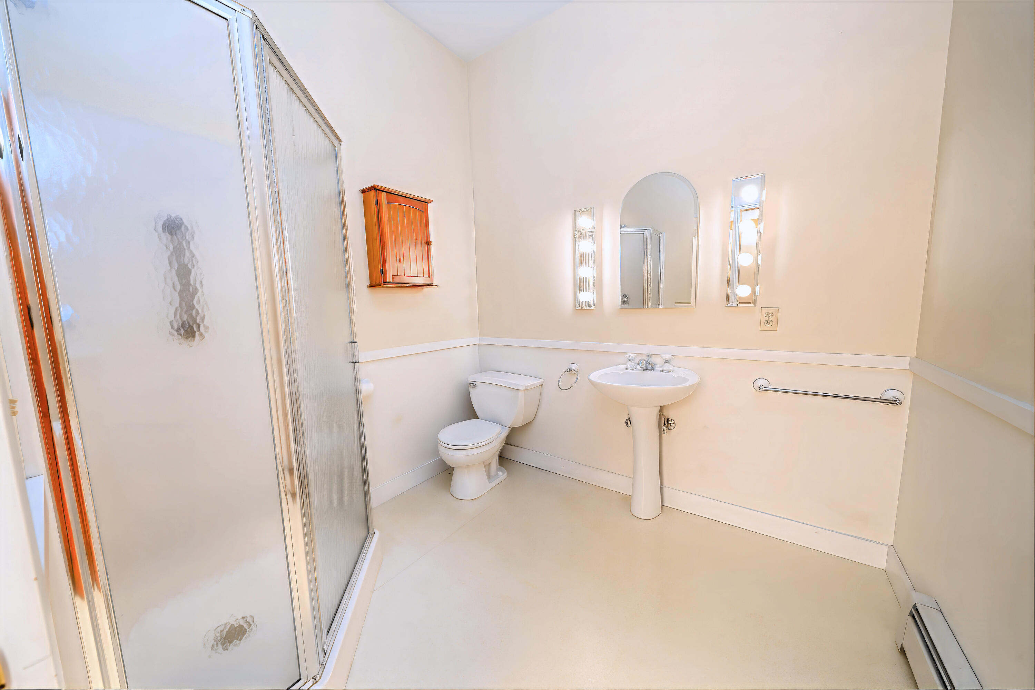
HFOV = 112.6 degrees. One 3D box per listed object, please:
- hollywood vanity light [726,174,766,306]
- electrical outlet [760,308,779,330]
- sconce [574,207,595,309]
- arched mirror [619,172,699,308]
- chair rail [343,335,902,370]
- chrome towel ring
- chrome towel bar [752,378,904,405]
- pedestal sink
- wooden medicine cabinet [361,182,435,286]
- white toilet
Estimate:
[{"bbox_3d":[1.096,-0.493,1.668,0.128,0.617,0.090,3,8,36],"label":"hollywood vanity light"},{"bbox_3d":[1.222,-0.123,1.675,0.072,0.112,0.010,3,8,36],"label":"electrical outlet"},{"bbox_3d":[0.413,-0.532,2.164,0.133,0.618,0.090,3,8,36],"label":"sconce"},{"bbox_3d":[0.778,-0.576,1.937,0.418,0.739,0.015,3,8,36],"label":"arched mirror"},{"bbox_3d":[0.358,0.077,1.710,2.411,0.054,1.050,3,8,36],"label":"chair rail"},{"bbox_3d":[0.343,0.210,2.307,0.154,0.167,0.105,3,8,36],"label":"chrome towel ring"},{"bbox_3d":[1.383,0.215,1.563,0.531,0.070,0.075,3,8,36],"label":"chrome towel bar"},{"bbox_3d":[0.680,0.567,1.875,0.575,0.850,0.480,3,8,36],"label":"pedestal sink"},{"bbox_3d":[-0.703,-0.633,2.111,0.148,0.548,0.415,3,8,36],"label":"wooden medicine cabinet"},{"bbox_3d":[-0.196,0.611,2.358,0.515,0.705,0.725,3,8,36],"label":"white toilet"}]

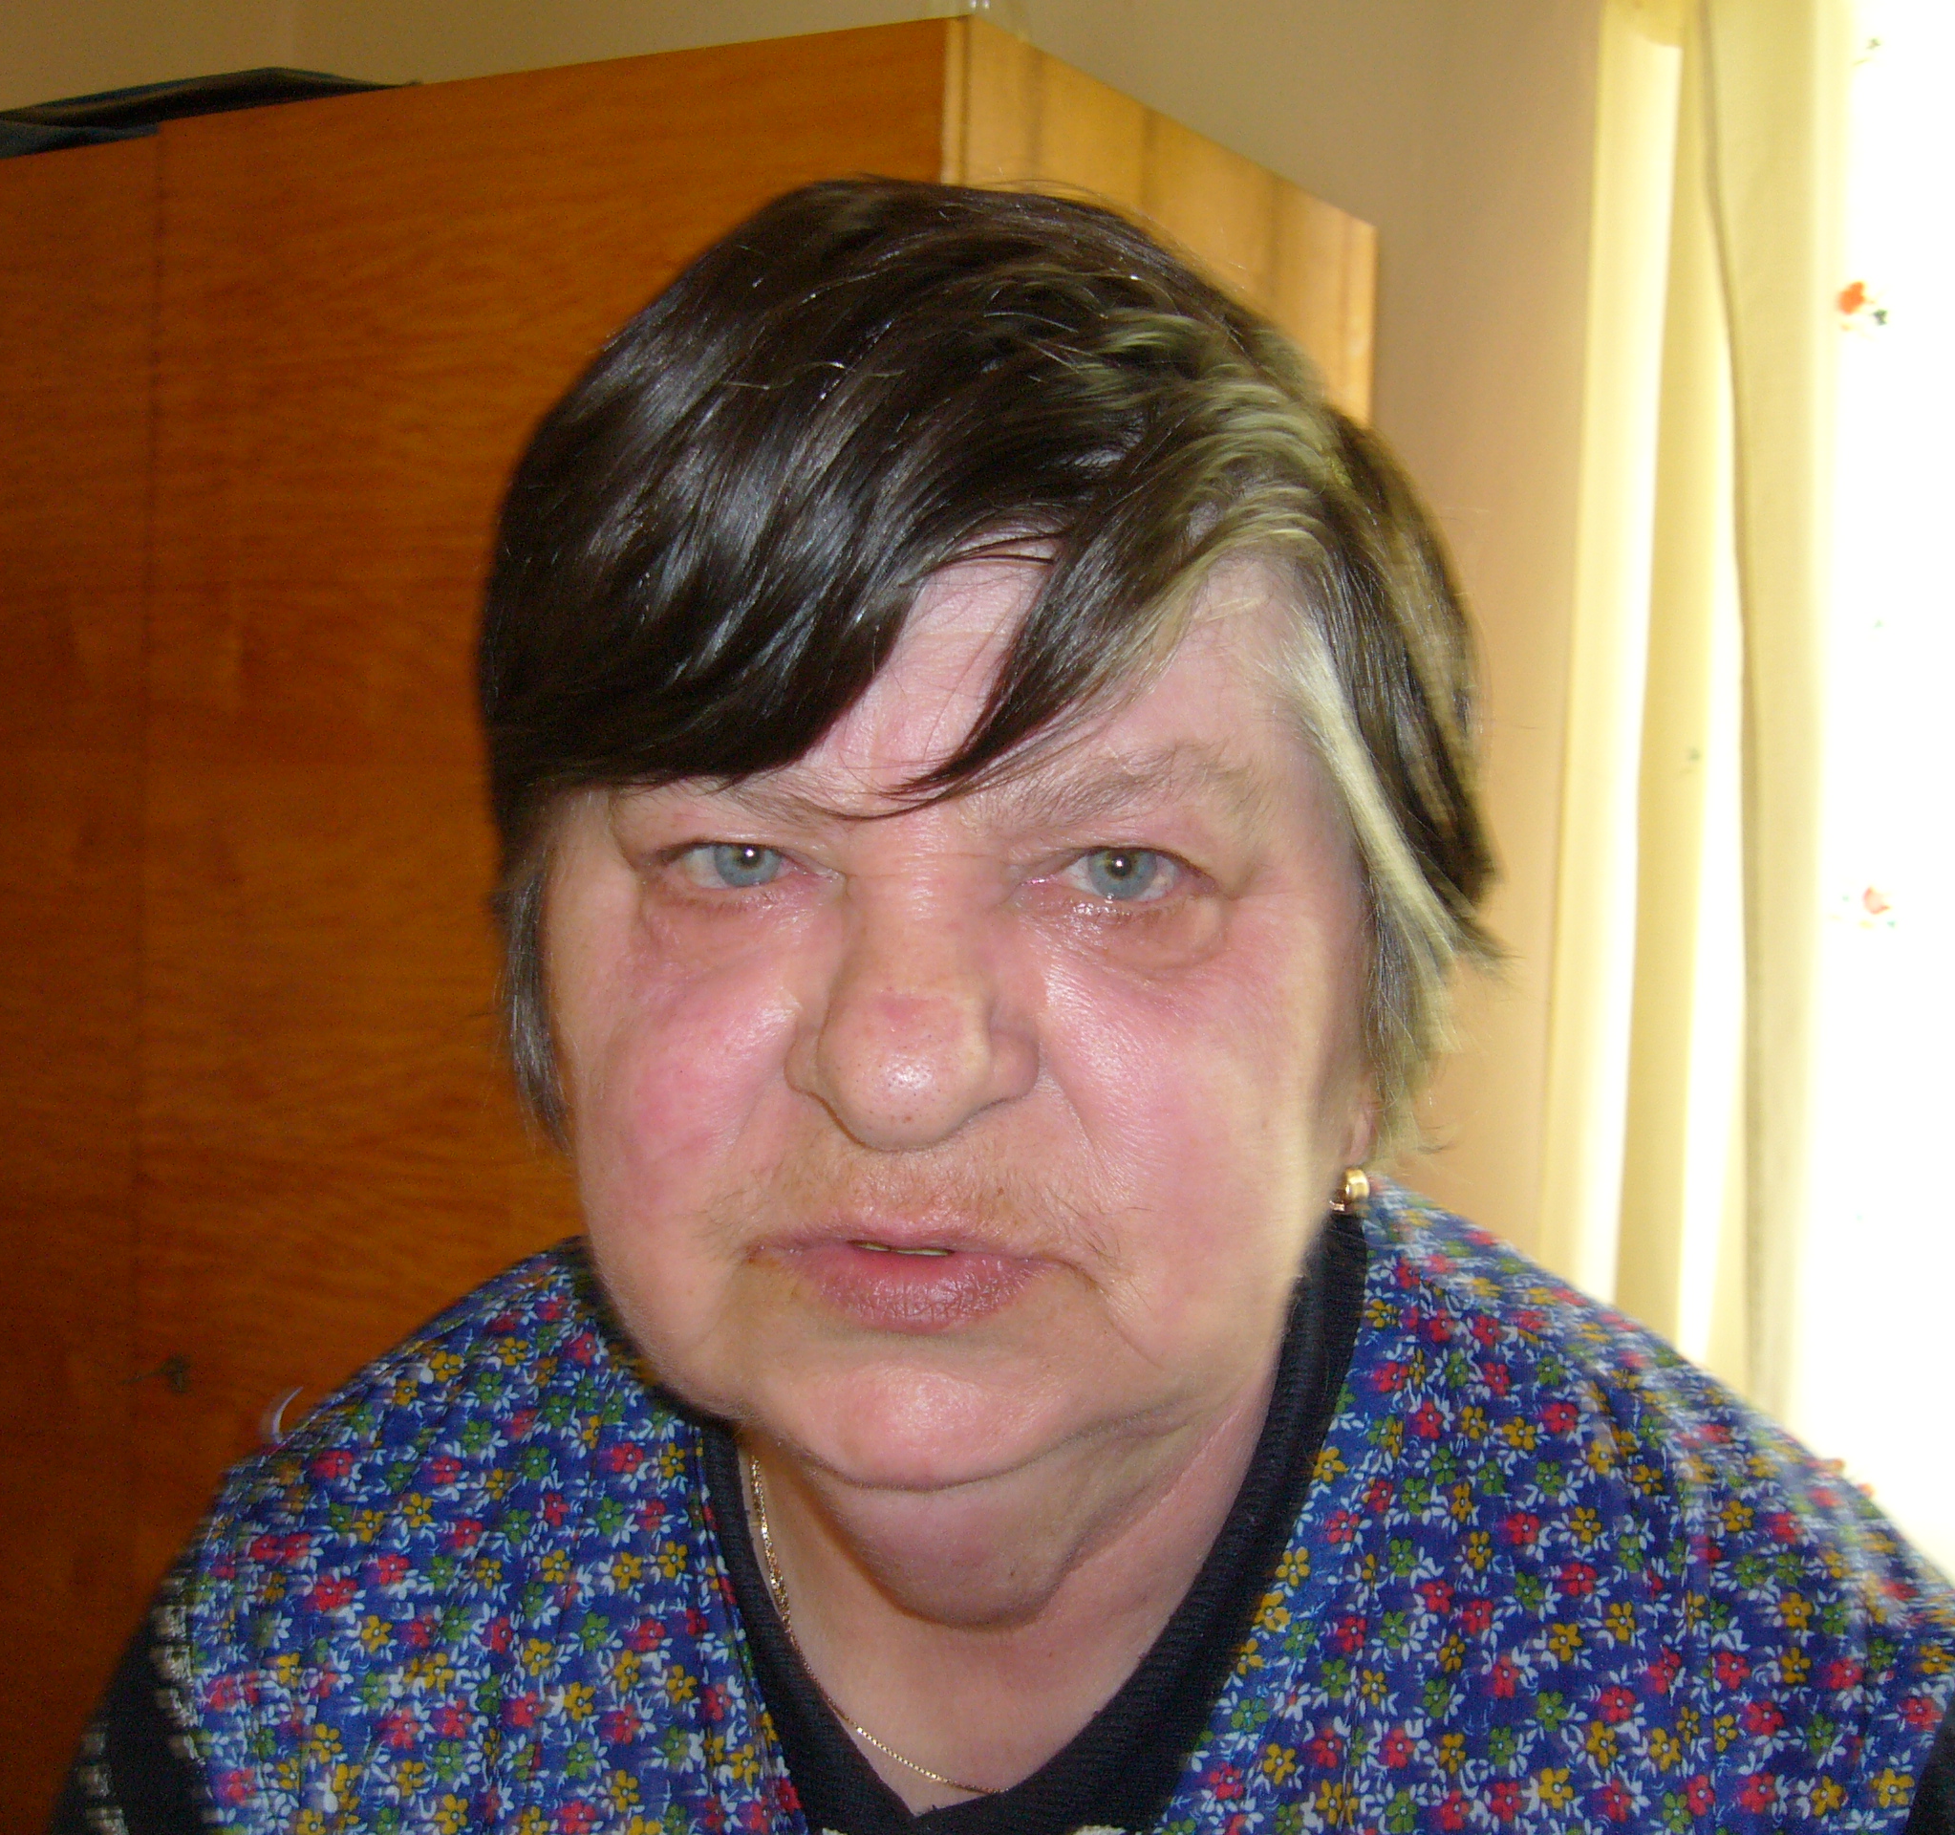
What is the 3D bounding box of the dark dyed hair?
[{"bbox_3d":[0.003,-0.048,0.495,0.195,0.195,0.205,2,1,6],"label":"dark dyed hair"}]

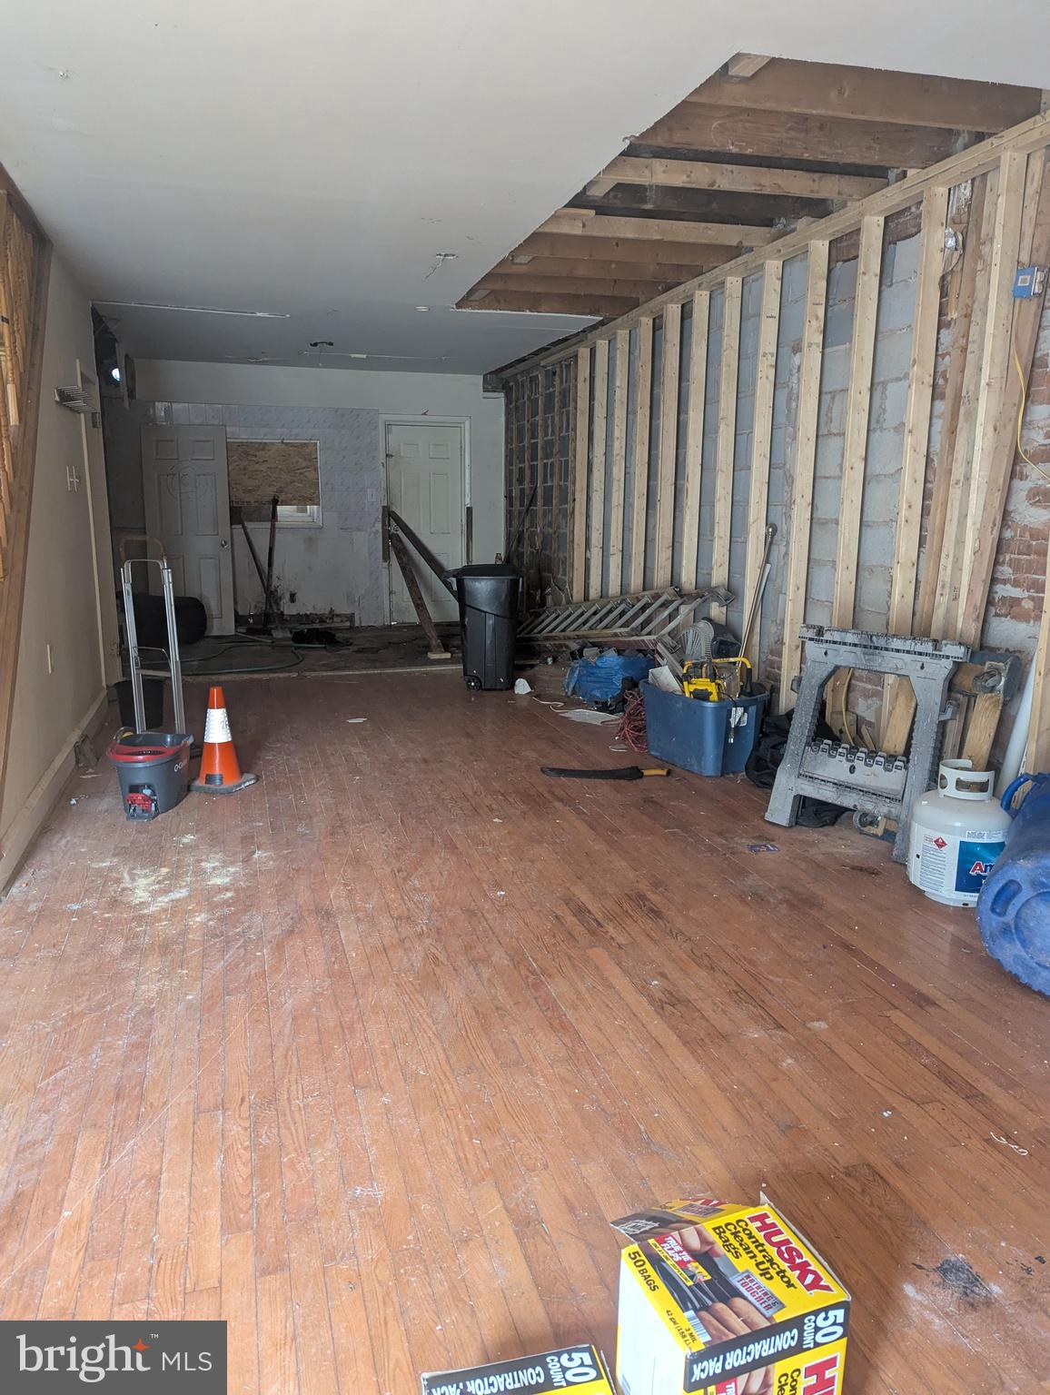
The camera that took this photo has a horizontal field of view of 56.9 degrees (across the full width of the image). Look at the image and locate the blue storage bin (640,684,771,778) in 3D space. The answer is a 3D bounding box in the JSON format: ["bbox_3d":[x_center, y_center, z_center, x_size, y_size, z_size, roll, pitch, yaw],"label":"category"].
[{"bbox_3d":[0.903,0.147,4.943,0.375,0.390,0.580,-7,14,-34],"label":"blue storage bin"}]

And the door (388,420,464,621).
[{"bbox_3d":[-1.045,-1.806,10.180,0.775,2.050,0.060,-3,12,-16],"label":"door"}]

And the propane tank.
[{"bbox_3d":[1.482,0.457,3.322,0.310,0.455,0.310,-1,12,-7],"label":"propane tank"}]

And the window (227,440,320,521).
[{"bbox_3d":[-2.501,-2.134,9.645,0.930,0.830,0.100,-3,12,-16],"label":"window"}]

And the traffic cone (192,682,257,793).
[{"bbox_3d":[-1.399,0.185,4.481,0.255,0.460,0.255,5,12,20],"label":"traffic cone"}]

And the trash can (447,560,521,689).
[{"bbox_3d":[-0.309,-0.517,6.932,0.530,0.860,0.480,-1,12,-9],"label":"trash can"}]

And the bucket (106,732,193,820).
[{"bbox_3d":[-1.620,0.332,4.231,0.260,0.270,0.430,0,12,-2],"label":"bucket"}]

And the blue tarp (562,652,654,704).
[{"bbox_3d":[0.561,-0.153,6.645,0.500,0.280,0.520,-3,12,-16],"label":"blue tarp"}]

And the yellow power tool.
[{"bbox_3d":[0.960,-0.072,4.896,0.310,0.280,0.240,1,12,1],"label":"yellow power tool"}]

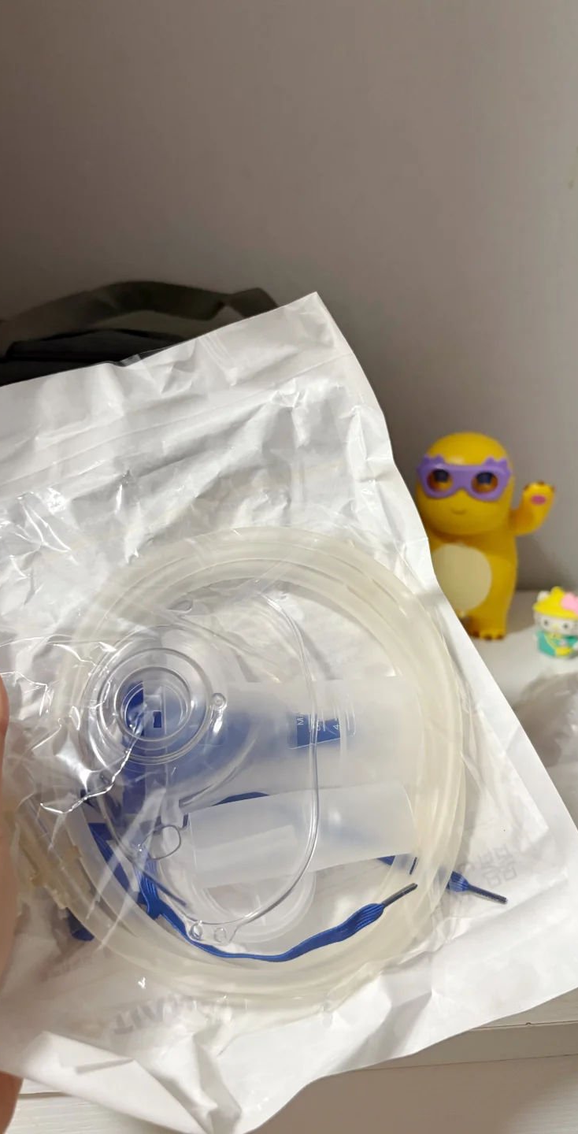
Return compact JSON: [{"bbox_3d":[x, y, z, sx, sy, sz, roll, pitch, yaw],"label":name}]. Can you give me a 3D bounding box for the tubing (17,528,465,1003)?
[{"bbox_3d":[-0.014,0.061,0.268,0.138,0.146,0.050,-10,4,-11],"label":"tubing"}]

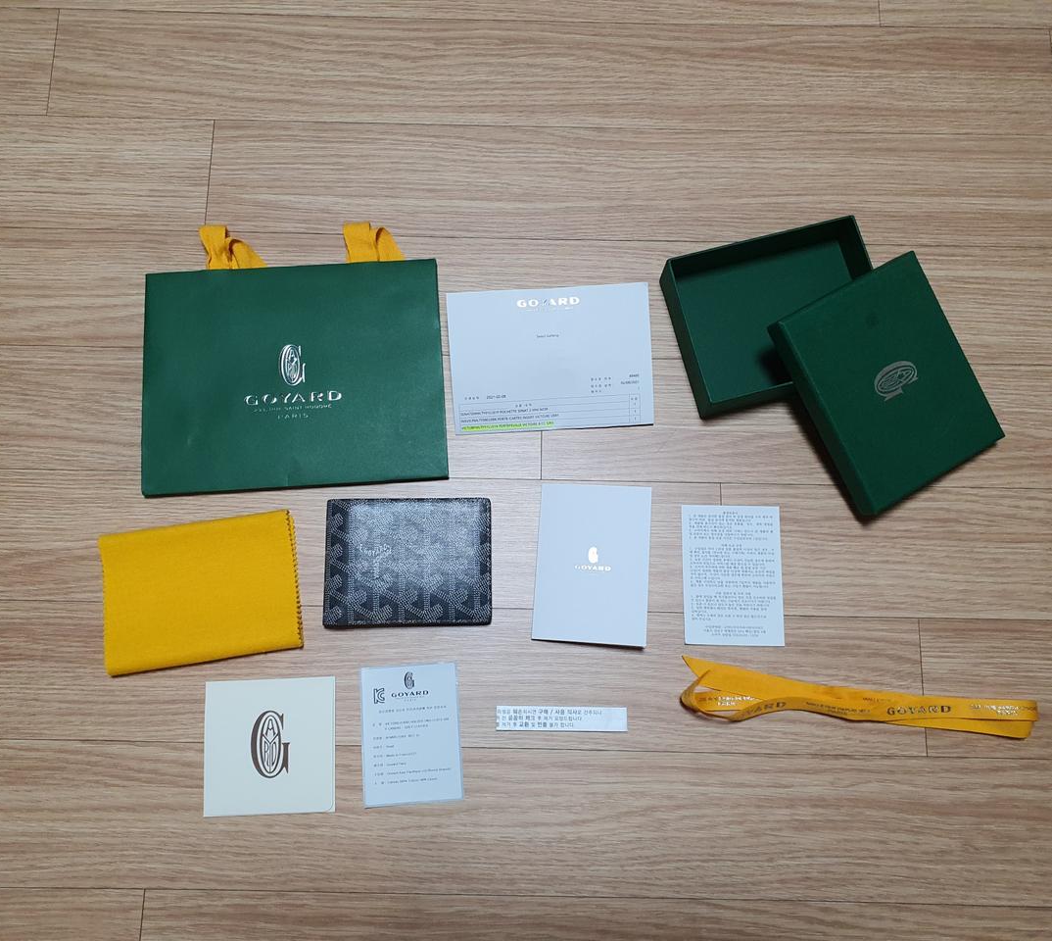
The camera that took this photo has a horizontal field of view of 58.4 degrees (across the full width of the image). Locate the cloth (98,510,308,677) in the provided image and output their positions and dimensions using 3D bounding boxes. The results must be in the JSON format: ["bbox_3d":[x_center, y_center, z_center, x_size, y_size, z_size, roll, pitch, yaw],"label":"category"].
[{"bbox_3d":[-0.231,0.086,0.669,0.135,0.007,0.099,-8,79,-2],"label":"cloth"}]

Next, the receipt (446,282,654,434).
[{"bbox_3d":[0.019,-0.084,0.706,0.150,0.005,0.111,-3,78,-1],"label":"receipt"}]

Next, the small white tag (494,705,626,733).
[{"bbox_3d":[0.025,0.173,0.655,0.091,0.001,0.016,0,78,0],"label":"small white tag"}]

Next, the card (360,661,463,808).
[{"bbox_3d":[-0.080,0.183,0.653,0.066,0.001,0.093,-4,78,-1],"label":"card"}]

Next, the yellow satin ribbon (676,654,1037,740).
[{"bbox_3d":[0.230,0.164,0.651,0.249,0.014,0.040,7,79,1],"label":"yellow satin ribbon"}]

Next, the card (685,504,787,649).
[{"bbox_3d":[0.149,0.075,0.676,0.071,0.001,0.100,1,78,0],"label":"card"}]

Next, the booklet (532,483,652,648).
[{"bbox_3d":[0.048,0.067,0.676,0.080,0.004,0.113,3,78,0],"label":"booklet"}]

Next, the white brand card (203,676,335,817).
[{"bbox_3d":[-0.177,0.190,0.651,0.090,0.001,0.090,-2,78,-1],"label":"white brand card"}]

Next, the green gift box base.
[{"bbox_3d":[0.185,-0.112,0.693,0.141,0.042,0.111,-14,79,-3],"label":"green gift box base"}]

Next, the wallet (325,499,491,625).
[{"bbox_3d":[-0.083,0.066,0.670,0.116,0.015,0.090,-1,78,0],"label":"wallet"}]

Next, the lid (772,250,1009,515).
[{"bbox_3d":[0.257,-0.063,0.670,0.118,0.017,0.148,-28,93,-12],"label":"lid"}]

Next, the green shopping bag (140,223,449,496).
[{"bbox_3d":[-0.173,-0.088,0.703,0.219,0.011,0.204,-3,78,-1],"label":"green shopping bag"}]

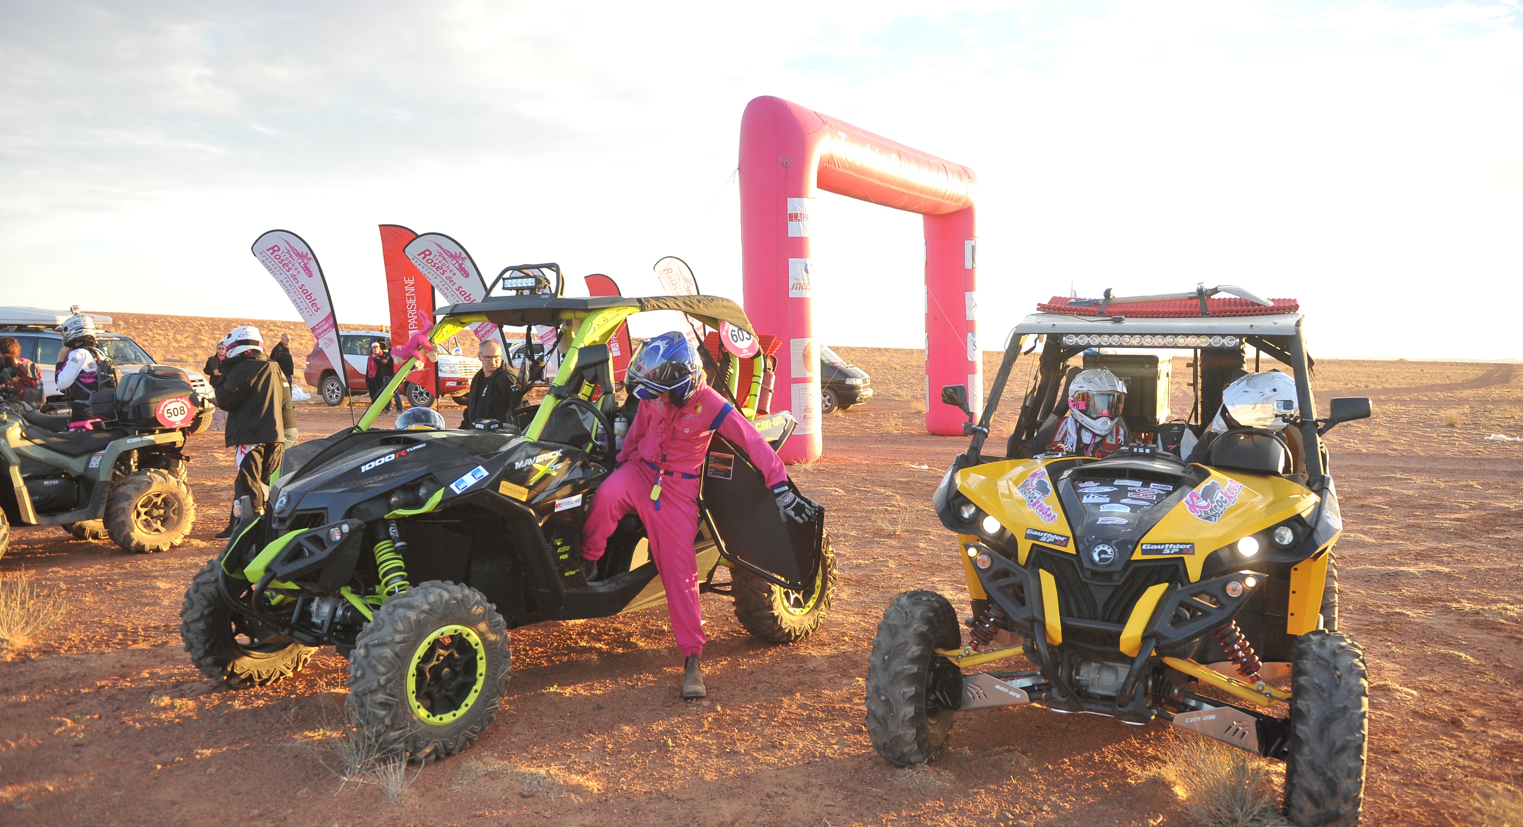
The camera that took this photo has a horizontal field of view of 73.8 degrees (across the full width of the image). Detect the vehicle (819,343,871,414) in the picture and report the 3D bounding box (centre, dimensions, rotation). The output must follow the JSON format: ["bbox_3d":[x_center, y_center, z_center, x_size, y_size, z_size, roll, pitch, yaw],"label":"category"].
[{"bbox_3d":[0.682,-1.023,28.244,4.700,1.860,1.840,2,4,20],"label":"vehicle"}]

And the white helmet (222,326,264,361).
[{"bbox_3d":[-4.116,-0.561,8.050,0.340,0.280,0.260,-13,1,9],"label":"white helmet"}]

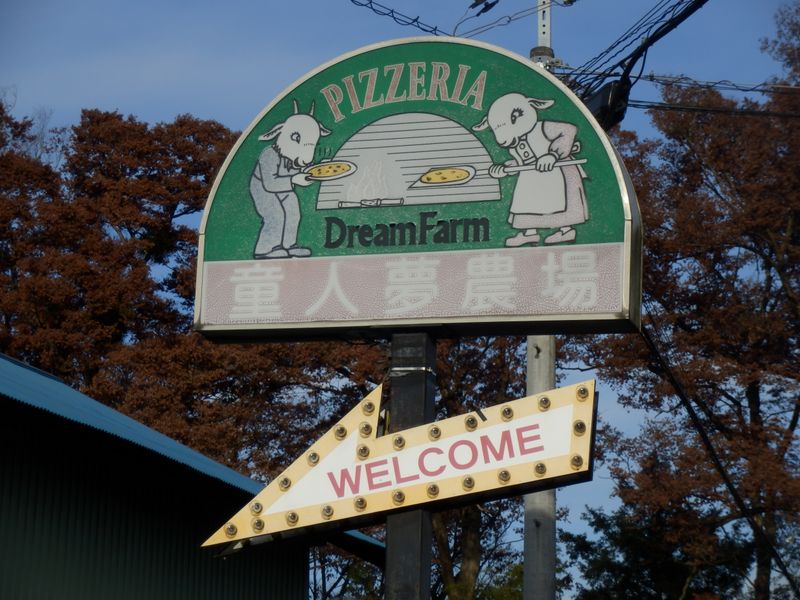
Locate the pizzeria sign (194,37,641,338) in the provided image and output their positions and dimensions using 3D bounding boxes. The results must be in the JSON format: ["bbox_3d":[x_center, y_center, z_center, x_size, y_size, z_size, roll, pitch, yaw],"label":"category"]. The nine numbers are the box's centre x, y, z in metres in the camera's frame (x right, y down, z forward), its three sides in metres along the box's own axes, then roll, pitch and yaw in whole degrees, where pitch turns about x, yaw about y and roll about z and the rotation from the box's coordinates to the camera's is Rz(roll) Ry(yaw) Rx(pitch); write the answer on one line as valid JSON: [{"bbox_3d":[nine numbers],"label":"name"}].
[{"bbox_3d":[0.100,-0.592,14.910,2.300,1.548,0.264,-2,-14,15],"label":"pizzeria sign"}]

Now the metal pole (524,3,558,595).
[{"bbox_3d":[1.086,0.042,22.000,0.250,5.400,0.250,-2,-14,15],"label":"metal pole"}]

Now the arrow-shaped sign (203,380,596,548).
[{"bbox_3d":[0.012,0.803,14.587,2.098,0.728,0.240,-8,-15,13],"label":"arrow-shaped sign"}]

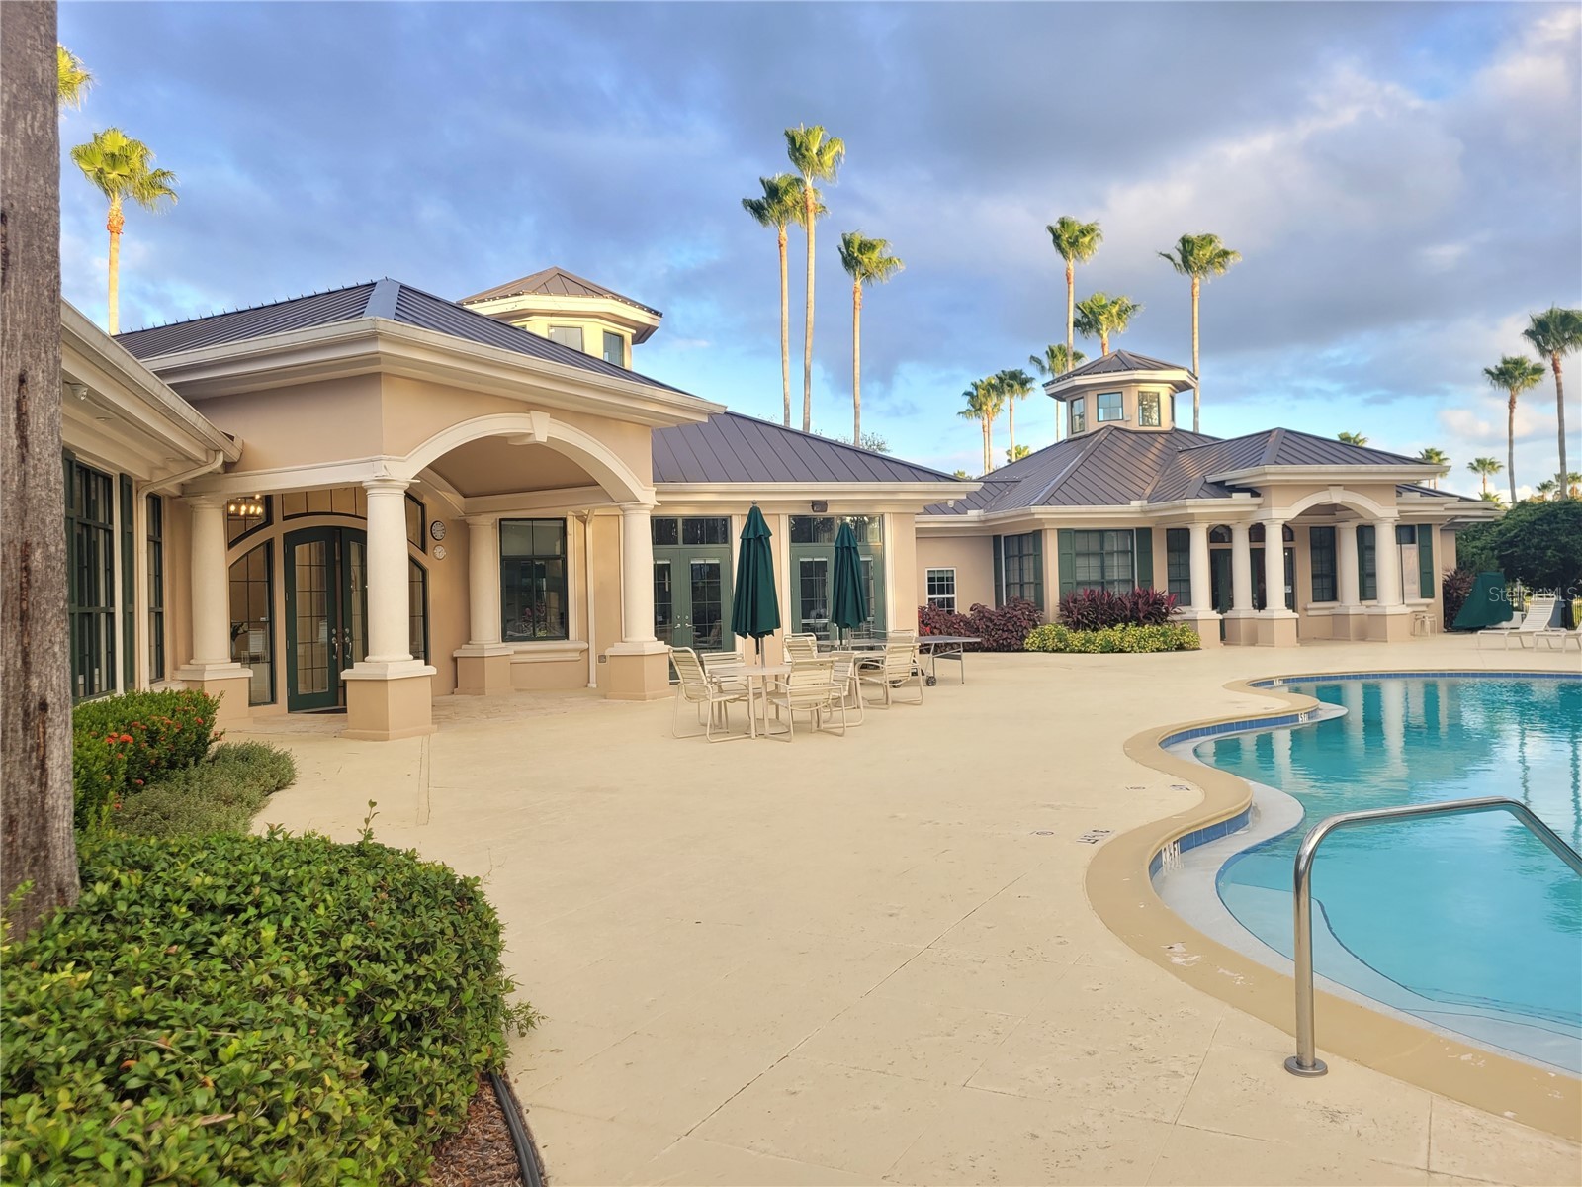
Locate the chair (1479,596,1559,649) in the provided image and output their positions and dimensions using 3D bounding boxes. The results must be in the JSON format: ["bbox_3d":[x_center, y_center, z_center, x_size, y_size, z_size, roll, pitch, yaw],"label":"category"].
[{"bbox_3d":[16.375,0.673,26.603,1.650,1.080,0.660,-1,0,-18],"label":"chair"}]

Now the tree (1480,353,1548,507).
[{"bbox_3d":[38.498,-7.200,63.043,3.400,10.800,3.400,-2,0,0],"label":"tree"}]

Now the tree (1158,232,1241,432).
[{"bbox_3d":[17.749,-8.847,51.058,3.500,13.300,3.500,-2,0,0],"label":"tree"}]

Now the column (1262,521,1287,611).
[{"bbox_3d":[12.399,-0.704,30.414,0.580,2.358,0.580,-1,0,-17],"label":"column"}]

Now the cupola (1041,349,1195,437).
[{"bbox_3d":[10.790,-6.446,38.766,4.600,3.000,4.600,-1,0,-17],"label":"cupola"}]

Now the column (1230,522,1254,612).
[{"bbox_3d":[11.428,-0.661,30.100,0.570,2.260,0.570,-1,0,-17],"label":"column"}]

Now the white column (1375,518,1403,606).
[{"bbox_3d":[15.751,-0.803,31.327,0.580,2.312,0.580,-1,0,-17],"label":"white column"}]

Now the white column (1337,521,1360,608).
[{"bbox_3d":[14.542,-0.737,31.000,0.570,2.215,0.570,-1,0,-17],"label":"white column"}]

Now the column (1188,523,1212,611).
[{"bbox_3d":[10.225,-0.641,29.700,0.570,2.209,0.570,-1,0,-17],"label":"column"}]

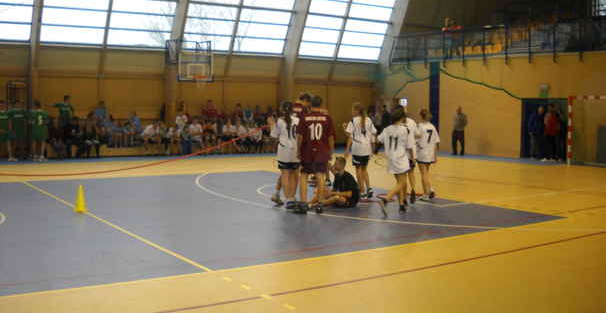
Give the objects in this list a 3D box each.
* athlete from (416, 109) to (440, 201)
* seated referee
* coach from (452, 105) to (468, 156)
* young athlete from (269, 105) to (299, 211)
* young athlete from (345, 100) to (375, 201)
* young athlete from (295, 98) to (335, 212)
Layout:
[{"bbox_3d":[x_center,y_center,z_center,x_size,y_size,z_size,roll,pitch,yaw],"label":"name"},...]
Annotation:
[{"bbox_3d":[2.236,-0.036,12.000,0.500,1.610,0.400,1,4,2],"label":"athlete"},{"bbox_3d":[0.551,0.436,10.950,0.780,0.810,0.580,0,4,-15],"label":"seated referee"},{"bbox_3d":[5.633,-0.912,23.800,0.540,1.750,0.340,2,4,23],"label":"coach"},{"bbox_3d":[-0.303,-0.033,10.900,0.530,1.700,0.420,0,4,-16],"label":"young athlete"},{"bbox_3d":[1.050,-0.110,12.150,0.560,1.700,0.420,1,4,2],"label":"young athlete"},{"bbox_3d":[0.204,-0.031,10.450,0.580,1.780,0.370,1,4,2],"label":"young athlete"}]

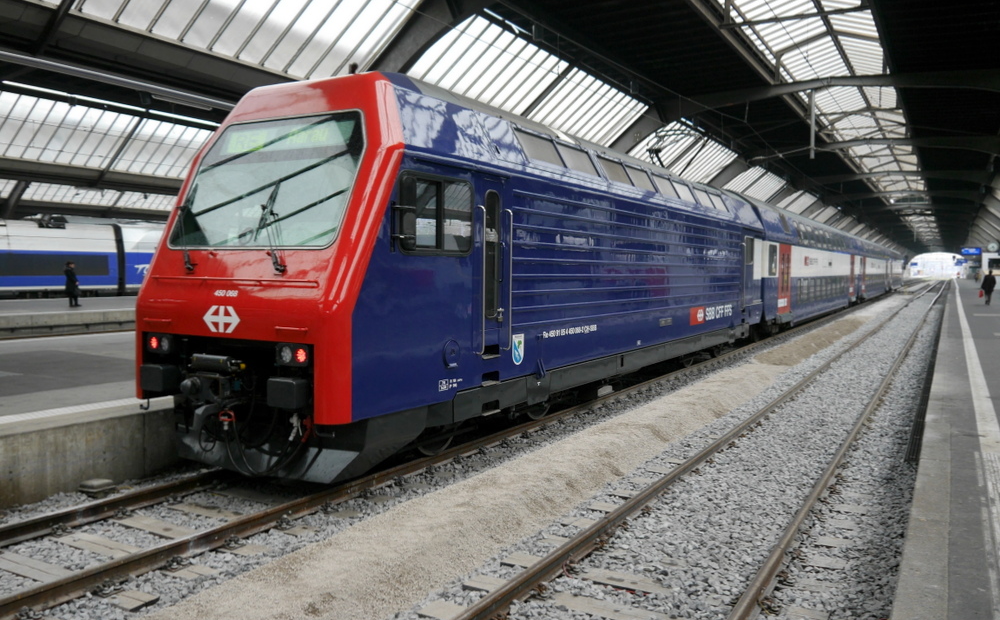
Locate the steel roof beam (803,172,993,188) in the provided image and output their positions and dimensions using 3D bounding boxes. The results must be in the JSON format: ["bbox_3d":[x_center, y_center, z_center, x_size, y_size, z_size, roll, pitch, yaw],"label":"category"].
[{"bbox_3d":[27.159,-9.057,56.068,11.900,0.700,0.350,2,3,29],"label":"steel roof beam"}]

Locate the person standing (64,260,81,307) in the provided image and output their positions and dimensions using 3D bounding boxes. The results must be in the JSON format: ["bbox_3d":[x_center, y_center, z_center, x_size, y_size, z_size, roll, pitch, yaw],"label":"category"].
[{"bbox_3d":[-16.314,-0.969,30.879,0.500,1.710,0.500,0,3,-20],"label":"person standing"}]

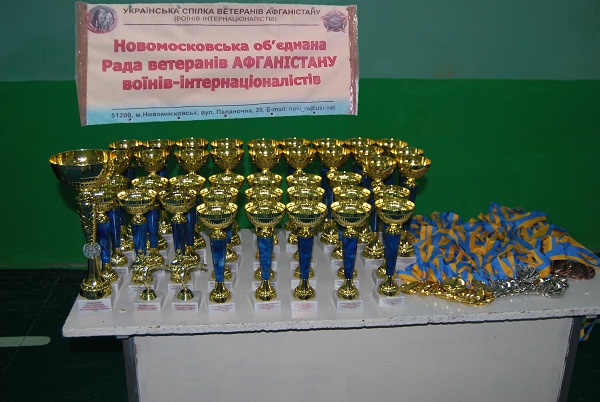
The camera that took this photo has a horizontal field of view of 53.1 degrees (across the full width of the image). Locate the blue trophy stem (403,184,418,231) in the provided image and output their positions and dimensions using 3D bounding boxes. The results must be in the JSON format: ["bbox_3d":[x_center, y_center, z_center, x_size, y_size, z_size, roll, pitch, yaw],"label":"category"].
[{"bbox_3d":[0.285,0.019,1.562,0.033,0.122,0.033,-1,18,-5],"label":"blue trophy stem"}]

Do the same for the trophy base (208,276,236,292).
[{"bbox_3d":[-0.190,0.193,1.452,0.056,0.022,0.056,-1,18,-5],"label":"trophy base"}]

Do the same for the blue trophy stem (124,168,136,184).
[{"bbox_3d":[-0.472,-0.028,1.687,0.033,0.122,0.033,-1,18,-5],"label":"blue trophy stem"}]

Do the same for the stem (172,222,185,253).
[{"bbox_3d":[-0.320,0.113,1.588,0.041,0.120,0.041,-1,19,-6],"label":"stem"}]

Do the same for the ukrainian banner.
[{"bbox_3d":[-0.405,-0.689,3.069,1.395,0.595,0.020,-1,18,-6],"label":"ukrainian banner"}]

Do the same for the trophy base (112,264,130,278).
[{"bbox_3d":[-0.518,0.188,1.712,0.066,0.025,0.066,-1,19,-6],"label":"trophy base"}]

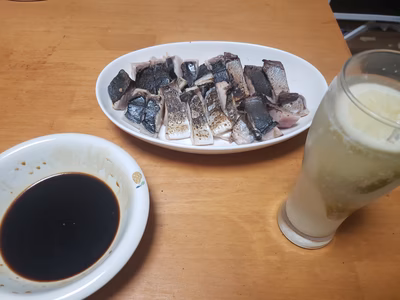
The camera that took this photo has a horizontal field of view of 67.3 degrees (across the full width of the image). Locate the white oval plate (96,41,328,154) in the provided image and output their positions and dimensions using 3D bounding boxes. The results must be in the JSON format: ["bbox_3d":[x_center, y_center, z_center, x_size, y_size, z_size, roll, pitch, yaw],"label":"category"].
[{"bbox_3d":[0.017,-0.060,0.351,0.260,0.035,0.167,1,56,-3],"label":"white oval plate"}]

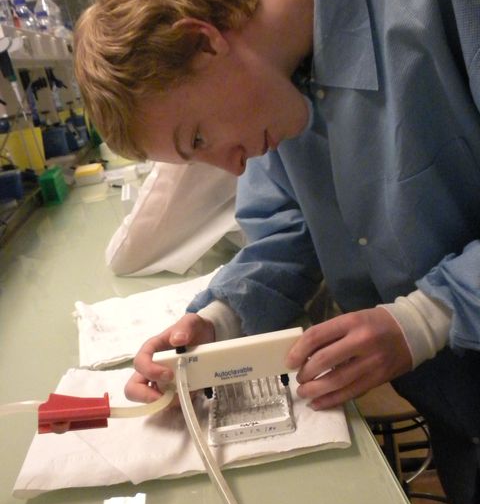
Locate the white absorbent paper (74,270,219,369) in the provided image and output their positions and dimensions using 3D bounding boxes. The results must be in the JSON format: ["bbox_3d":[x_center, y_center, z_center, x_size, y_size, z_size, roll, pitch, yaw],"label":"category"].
[{"bbox_3d":[-0.096,0.087,1.054,0.310,0.014,0.262,-14,17,-13],"label":"white absorbent paper"}]

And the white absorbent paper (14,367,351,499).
[{"bbox_3d":[-0.057,0.169,0.757,0.318,0.014,0.258,-9,16,1],"label":"white absorbent paper"}]

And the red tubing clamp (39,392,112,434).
[{"bbox_3d":[-0.167,0.163,0.690,0.073,0.033,0.024,-10,16,-2],"label":"red tubing clamp"}]

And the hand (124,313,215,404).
[{"bbox_3d":[-0.074,0.118,0.742,0.112,0.092,0.082,-21,20,-34],"label":"hand"}]

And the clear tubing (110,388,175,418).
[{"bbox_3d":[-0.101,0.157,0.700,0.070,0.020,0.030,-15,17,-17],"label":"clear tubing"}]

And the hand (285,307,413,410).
[{"bbox_3d":[0.111,0.108,0.700,0.128,0.088,0.088,-9,16,4],"label":"hand"}]

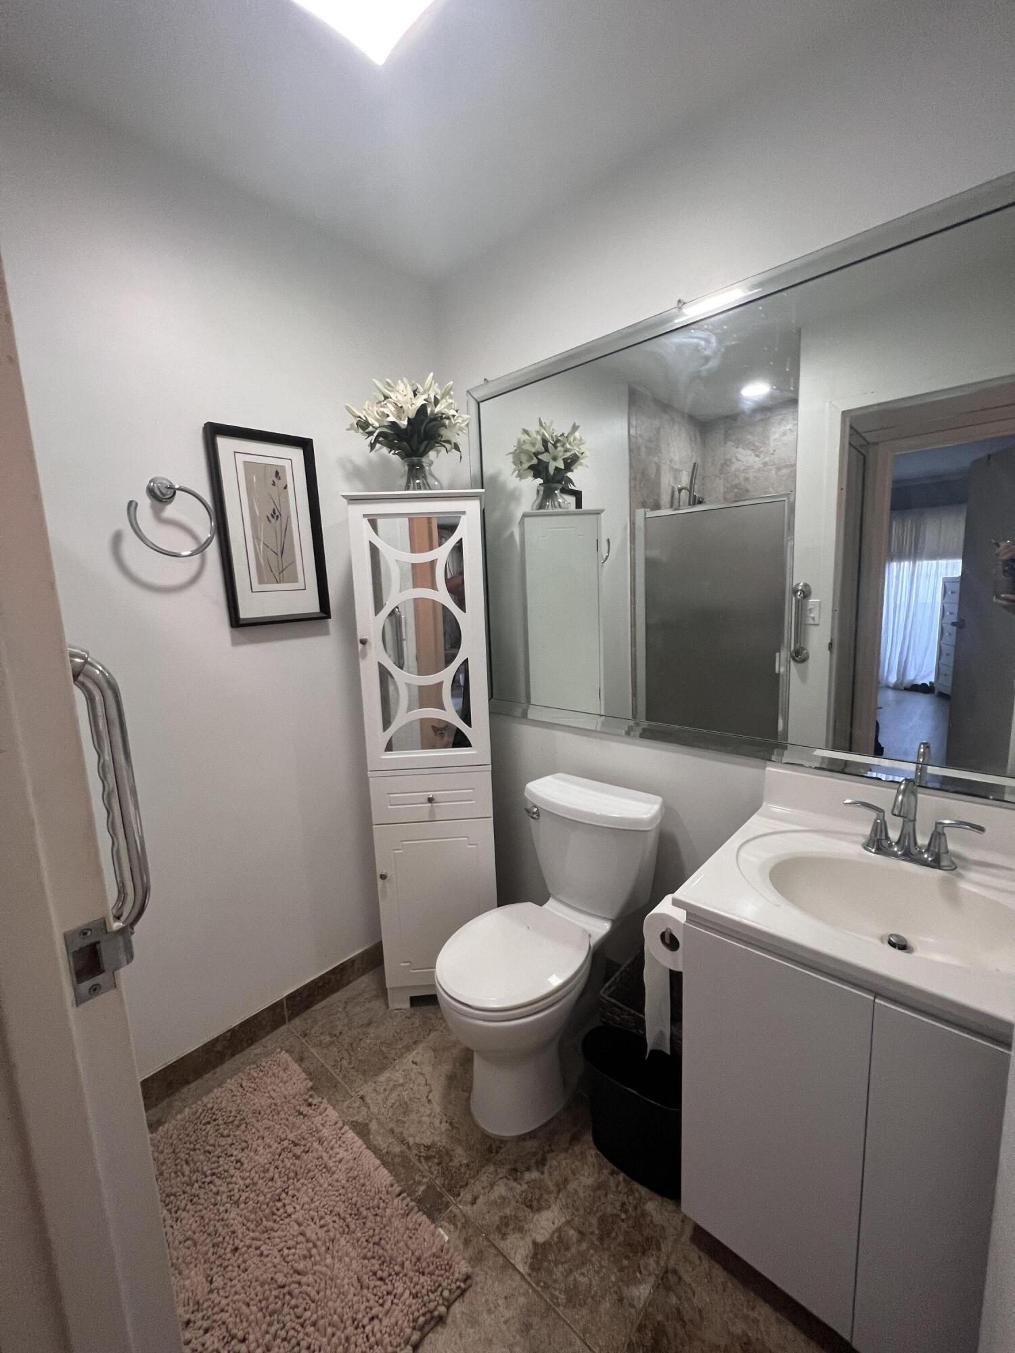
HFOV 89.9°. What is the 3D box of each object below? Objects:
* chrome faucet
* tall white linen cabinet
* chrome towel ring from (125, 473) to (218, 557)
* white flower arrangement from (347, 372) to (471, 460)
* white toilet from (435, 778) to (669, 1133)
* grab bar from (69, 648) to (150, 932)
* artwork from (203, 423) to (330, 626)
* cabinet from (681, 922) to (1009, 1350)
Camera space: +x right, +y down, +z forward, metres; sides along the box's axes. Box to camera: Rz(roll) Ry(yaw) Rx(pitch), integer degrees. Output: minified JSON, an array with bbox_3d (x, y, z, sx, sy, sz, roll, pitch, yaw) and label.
[{"bbox_3d":[0.817,0.293,1.036,0.225,0.168,0.145,5,11,41],"label":"chrome faucet"},{"bbox_3d":[-0.246,0.271,1.720,0.405,1.645,0.290,-3,9,-2],"label":"tall white linen cabinet"},{"bbox_3d":[-0.861,-0.410,1.302,0.075,0.200,0.190,6,12,43],"label":"chrome towel ring"},{"bbox_3d":[-0.312,-0.806,1.578,0.350,0.265,0.320,-3,9,-2],"label":"white flower arrangement"},{"bbox_3d":[0.093,0.756,1.463,0.400,0.738,0.680,5,12,41],"label":"white toilet"},{"bbox_3d":[-0.446,0.123,0.552,0.080,0.385,0.080,6,12,42],"label":"grab bar"},{"bbox_3d":[-0.696,-0.436,1.517,0.022,0.550,0.304,6,12,43],"label":"artwork"},{"bbox_3d":[0.752,0.789,1.006,0.610,0.758,0.555,5,11,41],"label":"cabinet"}]

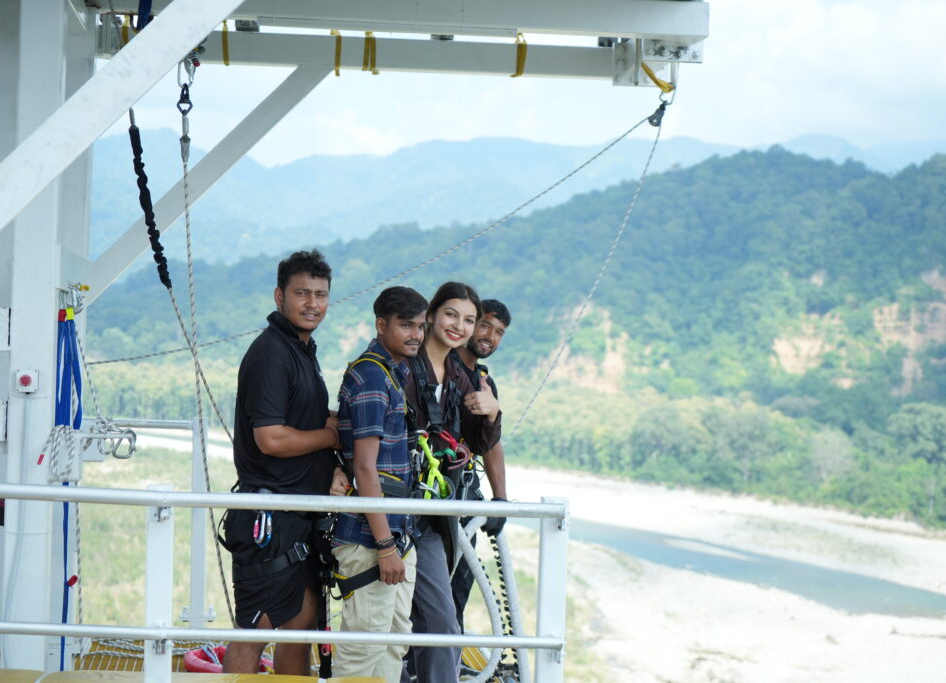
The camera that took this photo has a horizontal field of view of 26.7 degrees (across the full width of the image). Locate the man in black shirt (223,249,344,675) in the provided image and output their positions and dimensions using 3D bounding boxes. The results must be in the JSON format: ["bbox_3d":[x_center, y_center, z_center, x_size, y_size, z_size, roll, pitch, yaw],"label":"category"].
[{"bbox_3d":[-0.581,0.588,6.100,0.380,1.740,0.520,2,1,18],"label":"man in black shirt"}]

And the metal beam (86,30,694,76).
[{"bbox_3d":[-0.372,-1.349,9.330,2.720,0.145,0.145,2,1,-2],"label":"metal beam"}]

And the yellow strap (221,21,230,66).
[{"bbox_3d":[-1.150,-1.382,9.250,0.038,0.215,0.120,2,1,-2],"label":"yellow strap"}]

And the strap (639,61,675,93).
[{"bbox_3d":[0.843,-1.211,9.100,0.165,0.147,0.070,2,1,-2],"label":"strap"}]

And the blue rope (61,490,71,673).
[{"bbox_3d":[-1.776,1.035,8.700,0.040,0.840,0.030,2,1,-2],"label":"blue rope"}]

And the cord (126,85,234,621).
[{"bbox_3d":[-1.131,0.012,7.700,0.420,2.150,0.300,2,1,-2],"label":"cord"}]

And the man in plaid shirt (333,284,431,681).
[{"bbox_3d":[-0.324,0.641,6.750,0.340,1.660,0.480,3,1,25],"label":"man in plaid shirt"}]

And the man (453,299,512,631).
[{"bbox_3d":[-0.014,0.657,7.700,0.360,1.640,0.500,3,1,32],"label":"man"}]

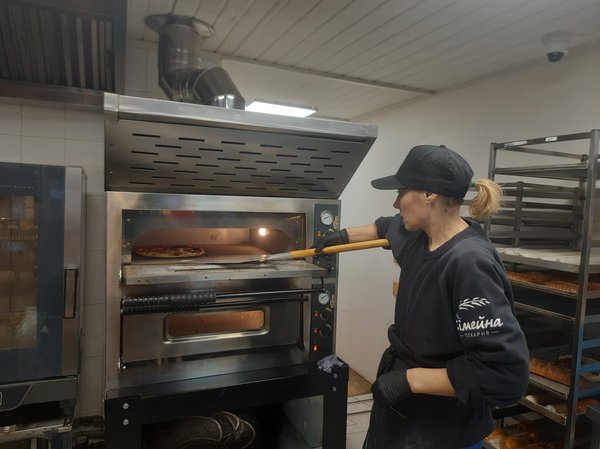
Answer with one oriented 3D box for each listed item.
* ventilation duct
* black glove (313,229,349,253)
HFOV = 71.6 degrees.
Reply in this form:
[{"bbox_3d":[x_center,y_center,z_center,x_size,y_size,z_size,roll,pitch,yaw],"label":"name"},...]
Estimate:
[{"bbox_3d":[-0.525,-0.731,2.080,0.510,0.530,0.360,3,4,12],"label":"ventilation duct"},{"bbox_3d":[0.117,0.062,1.610,0.135,0.080,0.085,-17,-6,30],"label":"black glove"}]

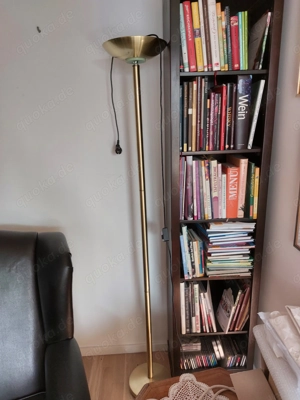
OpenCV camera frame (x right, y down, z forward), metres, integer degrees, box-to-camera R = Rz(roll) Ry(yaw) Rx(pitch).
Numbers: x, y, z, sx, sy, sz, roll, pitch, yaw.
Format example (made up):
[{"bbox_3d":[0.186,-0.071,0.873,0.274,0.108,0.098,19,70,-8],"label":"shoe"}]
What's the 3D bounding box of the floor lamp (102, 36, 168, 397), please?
[{"bbox_3d":[-0.026,0.222,1.399,0.268,1.800,0.268,-2,16,0],"label":"floor lamp"}]

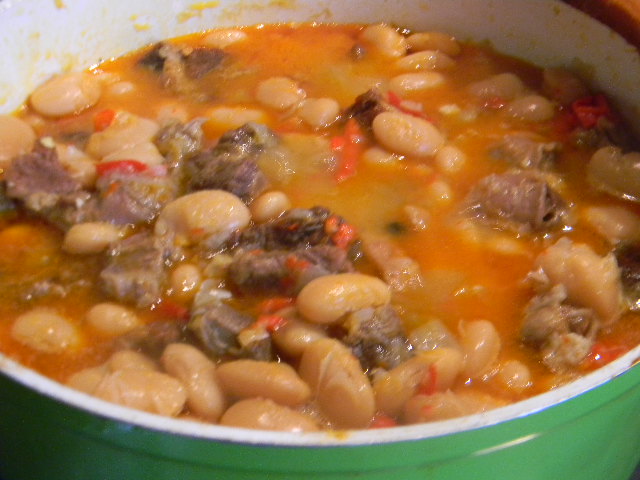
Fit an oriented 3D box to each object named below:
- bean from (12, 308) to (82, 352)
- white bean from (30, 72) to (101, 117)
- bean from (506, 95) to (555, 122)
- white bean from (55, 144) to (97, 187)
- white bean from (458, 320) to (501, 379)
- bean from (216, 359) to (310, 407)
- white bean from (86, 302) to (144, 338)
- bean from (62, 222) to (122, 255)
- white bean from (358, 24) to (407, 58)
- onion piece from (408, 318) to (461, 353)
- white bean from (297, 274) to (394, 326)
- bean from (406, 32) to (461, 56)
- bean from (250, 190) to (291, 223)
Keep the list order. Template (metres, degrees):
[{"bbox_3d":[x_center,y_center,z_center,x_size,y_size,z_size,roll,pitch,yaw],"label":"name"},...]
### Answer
[{"bbox_3d":[-0.071,0.024,0.270,0.020,0.011,0.013,13,41,16],"label":"bean"},{"bbox_3d":[-0.097,-0.056,0.397,0.028,0.014,0.016,-22,44,-25],"label":"white bean"},{"bbox_3d":[0.080,-0.050,0.395,0.020,0.011,0.013,11,41,13],"label":"bean"},{"bbox_3d":[-0.078,-0.024,0.331,0.012,0.010,0.019,-26,45,-29],"label":"white bean"},{"bbox_3d":[0.041,0.028,0.268,0.011,0.009,0.019,12,40,15],"label":"white bean"},{"bbox_3d":[-0.014,0.034,0.249,0.024,0.010,0.011,11,40,14],"label":"bean"},{"bbox_3d":[-0.054,0.021,0.272,0.016,0.009,0.010,9,40,11],"label":"white bean"},{"bbox_3d":[-0.072,-0.001,0.328,0.021,0.011,0.013,-8,40,-10],"label":"bean"},{"bbox_3d":[0.024,-0.077,0.402,0.015,0.012,0.024,-22,43,-25],"label":"white bean"},{"bbox_3d":[0.031,0.028,0.283,0.012,0.007,0.015,-20,42,-24],"label":"onion piece"},{"bbox_3d":[0.006,0.016,0.278,0.026,0.012,0.015,-15,41,-18],"label":"white bean"},{"bbox_3d":[0.047,-0.081,0.428,0.023,0.011,0.014,12,41,14],"label":"bean"},{"bbox_3d":[-0.016,-0.011,0.343,0.012,0.010,0.016,28,47,30],"label":"bean"}]

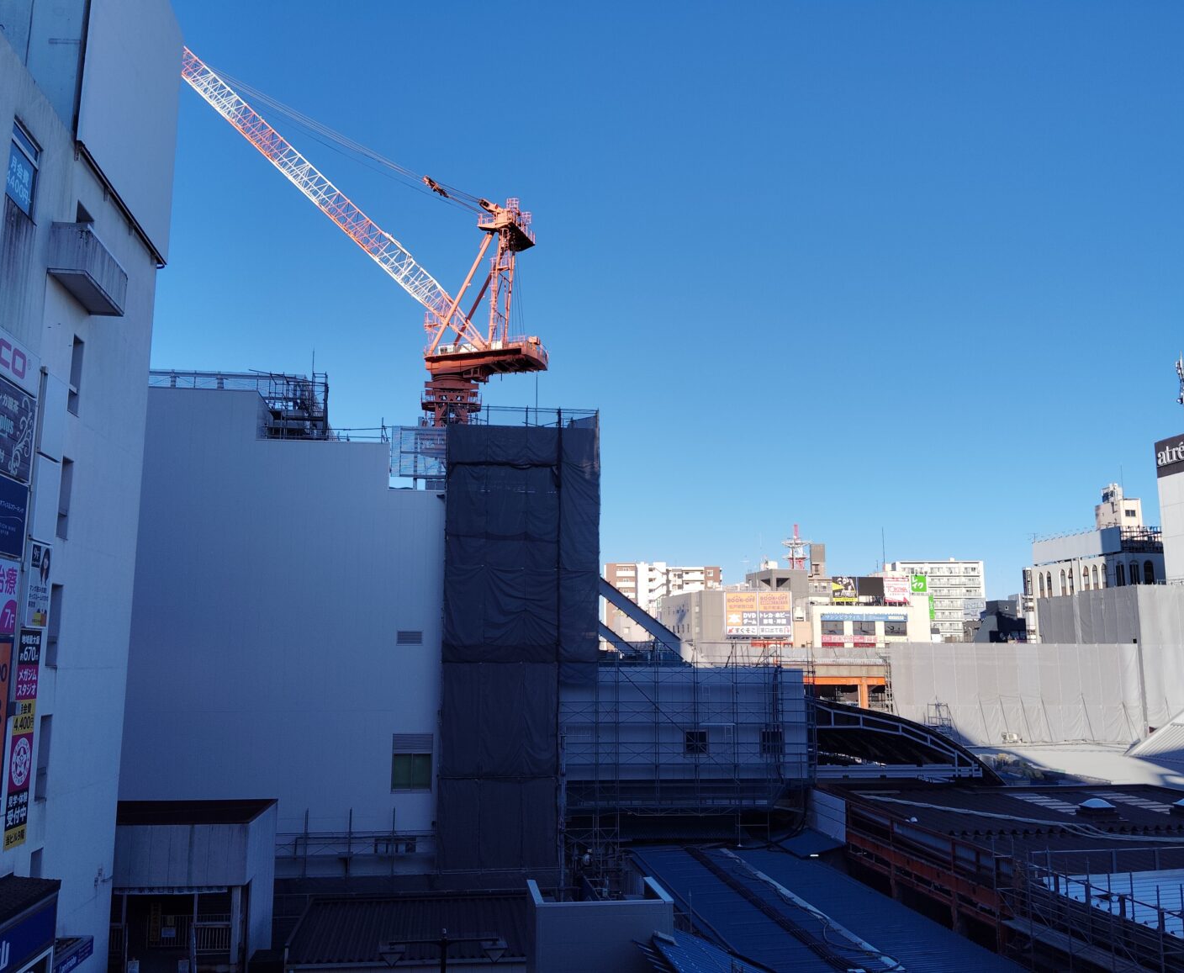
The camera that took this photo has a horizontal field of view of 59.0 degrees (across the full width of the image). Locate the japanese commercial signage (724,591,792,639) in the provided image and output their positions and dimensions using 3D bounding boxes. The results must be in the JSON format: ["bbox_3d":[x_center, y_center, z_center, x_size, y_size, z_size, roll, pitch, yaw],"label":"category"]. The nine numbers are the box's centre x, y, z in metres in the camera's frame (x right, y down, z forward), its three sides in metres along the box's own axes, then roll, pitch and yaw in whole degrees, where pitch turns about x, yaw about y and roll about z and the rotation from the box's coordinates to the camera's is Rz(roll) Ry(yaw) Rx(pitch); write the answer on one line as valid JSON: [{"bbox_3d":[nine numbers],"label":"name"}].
[{"bbox_3d":[27.629,21.297,173.489,11.436,7.779,0.600,1,-9,-4],"label":"japanese commercial signage"}]

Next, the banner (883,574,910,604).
[{"bbox_3d":[51.733,17.521,177.699,4.500,4.860,0.500,1,-9,-3],"label":"banner"}]

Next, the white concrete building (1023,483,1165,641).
[{"bbox_3d":[68.169,17.416,132.759,14.000,36.000,20.000,2,-9,-8],"label":"white concrete building"}]

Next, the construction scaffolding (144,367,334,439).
[{"bbox_3d":[-17.106,-3.760,51.326,8.603,3.686,5.000,2,-9,-8],"label":"construction scaffolding"}]

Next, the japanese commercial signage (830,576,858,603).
[{"bbox_3d":[42.679,17.541,177.209,4.770,4.472,0.500,1,-9,-3],"label":"japanese commercial signage"}]

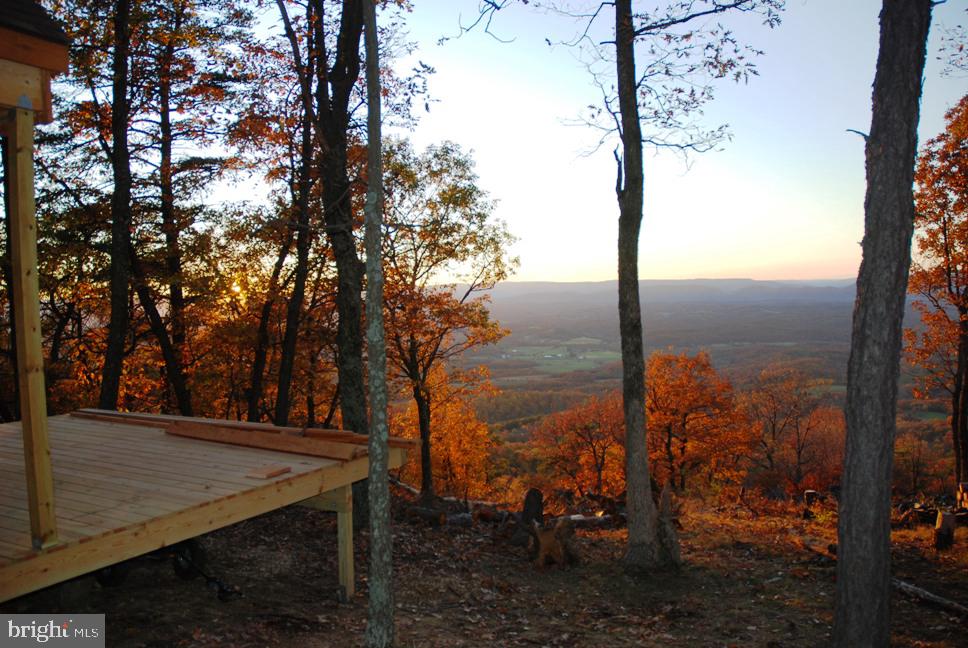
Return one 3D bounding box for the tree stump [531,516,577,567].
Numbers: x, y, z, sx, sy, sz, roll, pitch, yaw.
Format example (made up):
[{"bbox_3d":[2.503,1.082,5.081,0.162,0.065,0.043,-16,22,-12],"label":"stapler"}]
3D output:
[{"bbox_3d":[0.727,2.244,7.500,0.460,0.470,0.430,-1,3,0],"label":"tree stump"}]

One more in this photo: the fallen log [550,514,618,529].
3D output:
[{"bbox_3d":[1.257,2.445,9.000,0.880,0.170,0.170,-2,3,-5],"label":"fallen log"}]

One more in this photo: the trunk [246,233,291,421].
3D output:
[{"bbox_3d":[-3.533,0.462,12.000,0.240,4.130,0.240,9,0,0],"label":"trunk"}]

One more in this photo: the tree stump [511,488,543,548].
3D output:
[{"bbox_3d":[0.491,2.248,8.400,0.340,0.670,0.340,-1,2,0],"label":"tree stump"}]

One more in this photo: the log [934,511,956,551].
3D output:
[{"bbox_3d":[4.825,2.159,7.600,0.210,0.390,0.210,0,3,33],"label":"log"}]

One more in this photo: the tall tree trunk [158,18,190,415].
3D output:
[{"bbox_3d":[-5.406,-1.488,12.800,0.280,7.870,0.280,-3,0,0],"label":"tall tree trunk"}]

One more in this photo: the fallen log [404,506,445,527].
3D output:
[{"bbox_3d":[-0.724,2.396,9.000,0.530,0.180,0.180,0,3,28],"label":"fallen log"}]

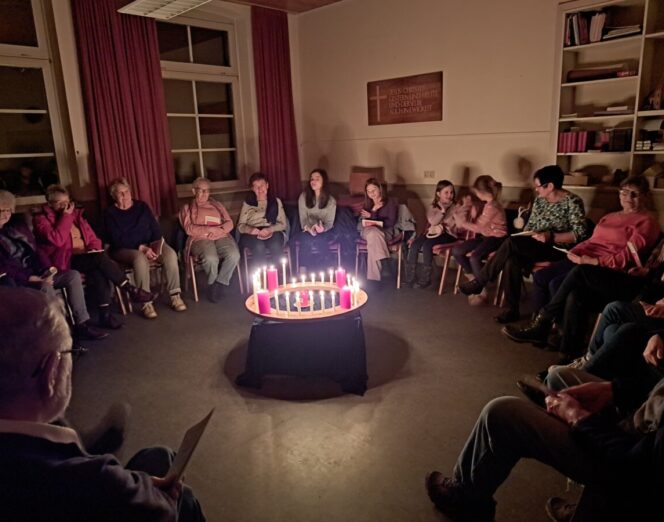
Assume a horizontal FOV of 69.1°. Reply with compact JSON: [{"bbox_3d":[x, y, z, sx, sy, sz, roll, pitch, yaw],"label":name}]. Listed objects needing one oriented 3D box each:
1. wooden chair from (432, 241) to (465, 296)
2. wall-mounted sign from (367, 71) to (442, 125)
[{"bbox_3d":[1.069,-0.135,4.939,0.480,0.820,0.530,10,18,42],"label":"wooden chair"},{"bbox_3d":[0.809,-1.844,5.550,0.030,0.504,1.053,-15,18,-43],"label":"wall-mounted sign"}]

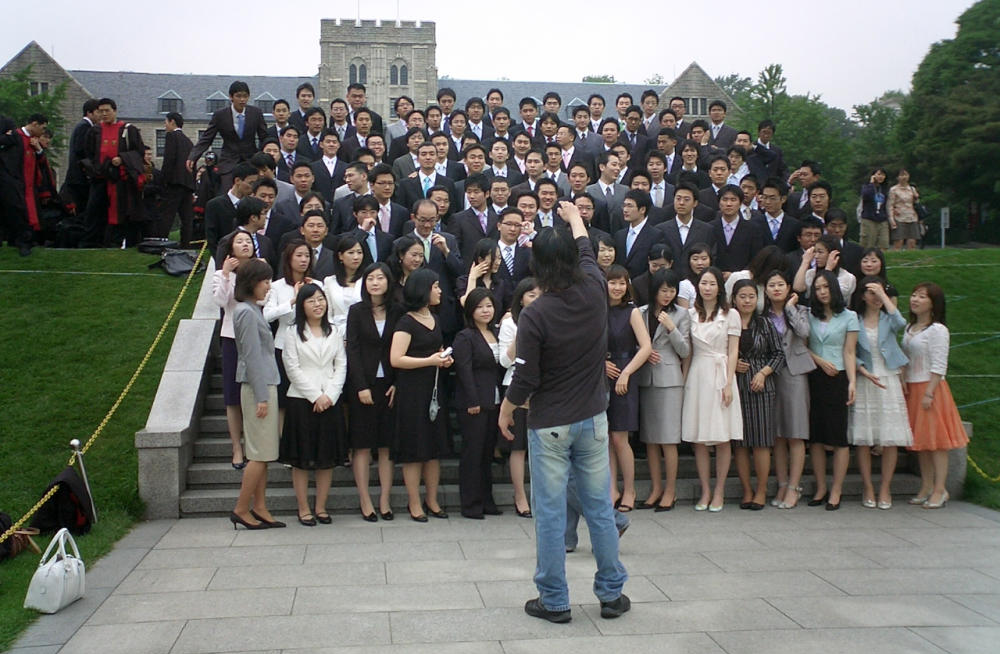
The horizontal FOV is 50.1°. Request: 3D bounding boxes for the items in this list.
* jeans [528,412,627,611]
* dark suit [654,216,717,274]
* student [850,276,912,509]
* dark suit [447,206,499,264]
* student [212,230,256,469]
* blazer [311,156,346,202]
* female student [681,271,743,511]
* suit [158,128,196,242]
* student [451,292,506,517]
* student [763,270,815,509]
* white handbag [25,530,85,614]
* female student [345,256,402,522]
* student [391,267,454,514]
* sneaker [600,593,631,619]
[{"bbox_3d":[0.355,0.828,4.900,0.460,0.950,0.340,0,1,2],"label":"jeans"},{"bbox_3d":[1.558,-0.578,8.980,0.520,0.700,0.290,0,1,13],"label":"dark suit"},{"bbox_3d":[2.748,0.462,7.700,0.460,1.655,0.400,0,1,22],"label":"student"},{"bbox_3d":[-0.194,-0.628,8.504,0.460,0.660,0.260,0,1,-18],"label":"dark suit"},{"bbox_3d":[-1.859,0.155,7.600,0.450,1.680,0.340,0,1,-18],"label":"student"},{"bbox_3d":[-1.515,-1.180,9.620,0.500,0.720,0.280,0,1,-8],"label":"blazer"},{"bbox_3d":[1.509,0.446,7.589,0.440,1.710,0.310,0,1,9],"label":"female student"},{"bbox_3d":[-4.164,-1.823,13.800,0.470,1.470,0.410,-1,1,-45],"label":"suit"},{"bbox_3d":[-0.147,0.515,7.300,0.410,1.560,0.310,-1,1,-40],"label":"student"},{"bbox_3d":[2.069,0.453,7.689,0.400,1.690,0.300,0,1,35],"label":"student"},{"bbox_3d":[-2.145,1.162,5.138,0.175,0.355,0.290,0,1,6],"label":"white handbag"},{"bbox_3d":[-0.863,0.445,7.269,0.410,1.730,0.280,0,1,-22],"label":"female student"},{"bbox_3d":[-0.522,0.448,7.200,0.420,1.685,0.380,-1,1,-38],"label":"student"},{"bbox_3d":[0.550,1.285,5.009,0.105,0.100,0.275,0,1,18],"label":"sneaker"}]

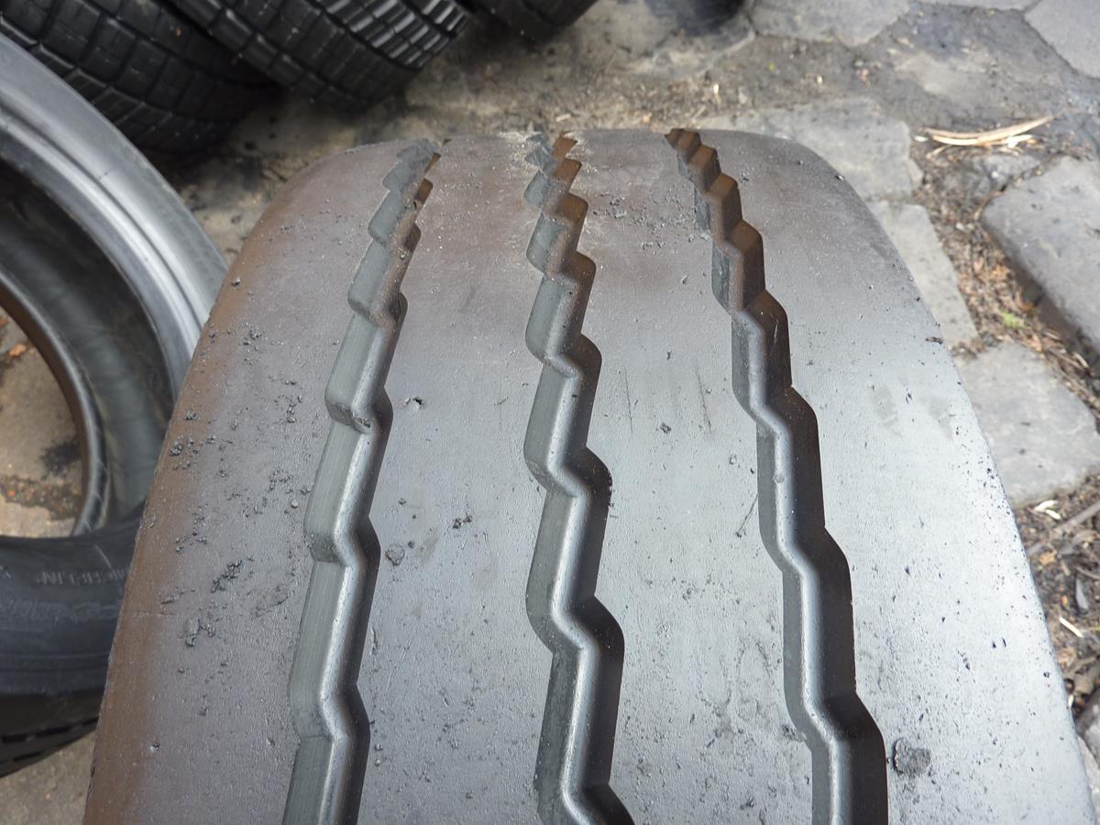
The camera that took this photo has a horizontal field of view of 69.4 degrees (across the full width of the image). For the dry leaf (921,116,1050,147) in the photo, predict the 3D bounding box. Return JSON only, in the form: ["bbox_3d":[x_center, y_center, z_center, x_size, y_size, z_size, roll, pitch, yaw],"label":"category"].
[{"bbox_3d":[0.892,-0.569,1.610,0.252,0.020,0.058,-5,58,0],"label":"dry leaf"}]

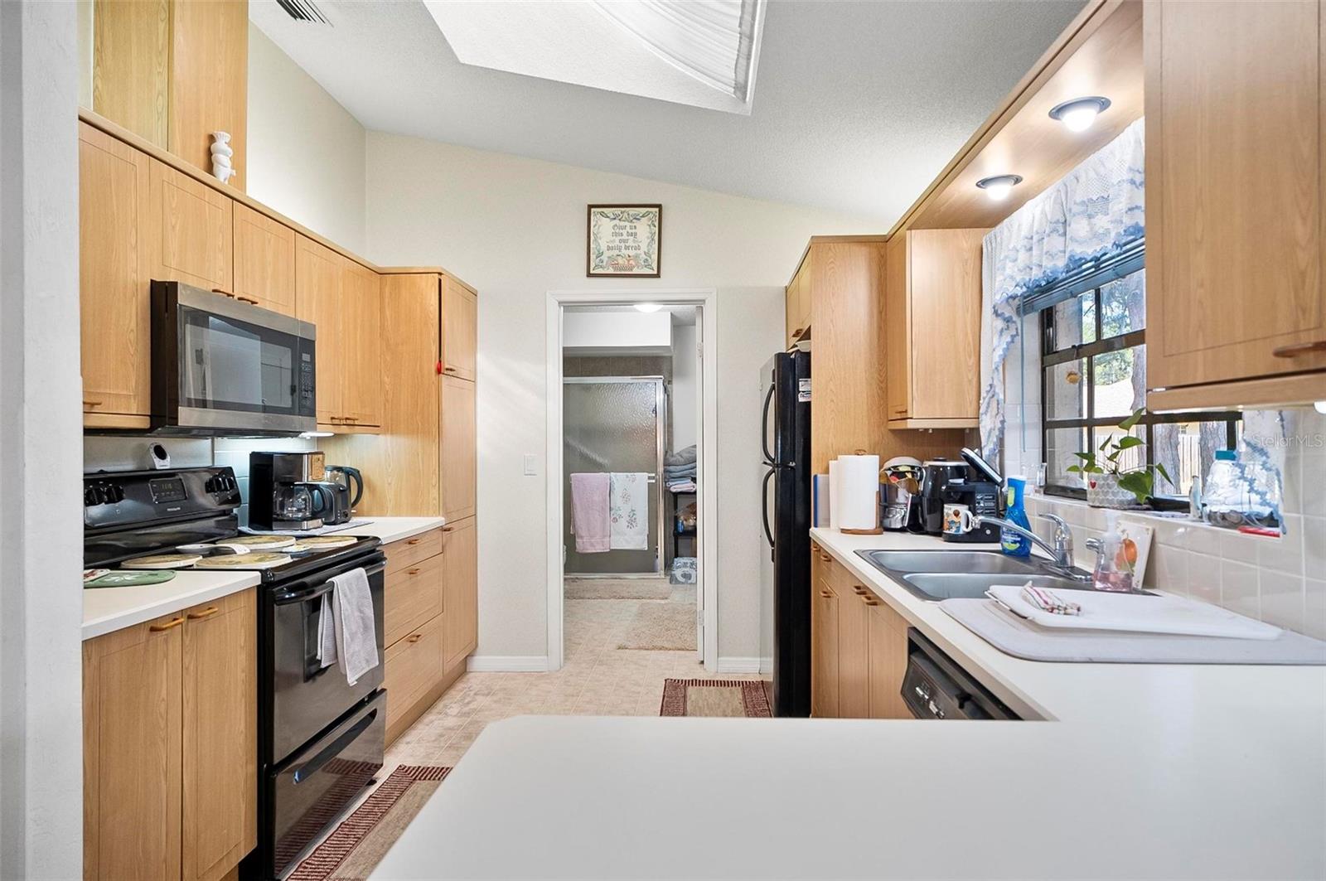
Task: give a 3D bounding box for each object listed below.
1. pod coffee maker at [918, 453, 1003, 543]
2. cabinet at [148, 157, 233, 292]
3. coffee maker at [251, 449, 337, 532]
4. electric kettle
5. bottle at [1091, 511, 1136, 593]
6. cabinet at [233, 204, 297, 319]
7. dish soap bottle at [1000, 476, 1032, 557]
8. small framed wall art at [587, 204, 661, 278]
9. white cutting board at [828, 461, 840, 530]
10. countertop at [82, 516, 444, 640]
[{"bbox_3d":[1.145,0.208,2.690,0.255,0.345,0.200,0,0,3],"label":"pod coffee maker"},{"bbox_3d":[-1.642,-0.643,2.226,0.316,0.367,0.363,0,0,3],"label":"cabinet"},{"bbox_3d":[-1.598,0.216,3.023,0.286,0.325,0.173,0,0,3],"label":"coffee maker"},{"bbox_3d":[-1.533,0.251,3.318,0.230,0.257,0.168,0,0,3],"label":"electric kettle"},{"bbox_3d":[1.137,0.275,1.784,0.085,0.205,0.095,0,0,-42],"label":"bottle"},{"bbox_3d":[-1.621,-0.642,2.591,0.316,0.367,0.368,0,0,3],"label":"cabinet"},{"bbox_3d":[1.143,0.241,2.273,0.056,0.255,0.087,0,0,-30],"label":"dish soap bottle"},{"bbox_3d":[-0.221,-1.122,3.935,0.418,0.413,0.031,0,0,3],"label":"small framed wall art"},{"bbox_3d":[0.815,0.234,3.014,0.190,0.297,0.020,0,0,3],"label":"white cutting board"},{"bbox_3d":[-1.470,0.406,2.467,0.658,0.032,2.081,0,0,3],"label":"countertop"}]

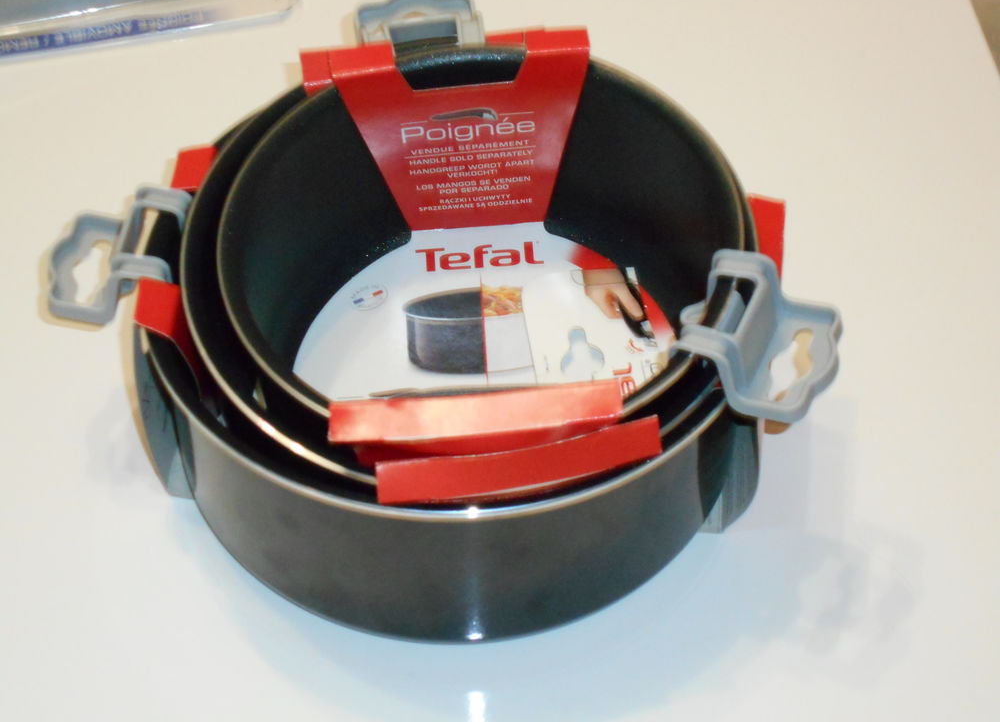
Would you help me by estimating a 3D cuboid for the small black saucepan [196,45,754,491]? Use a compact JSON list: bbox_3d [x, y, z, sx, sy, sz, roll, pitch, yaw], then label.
[{"bbox_3d":[-0.005,-0.016,0.709,0.163,0.077,0.163,-1,52,2],"label":"small black saucepan"}]

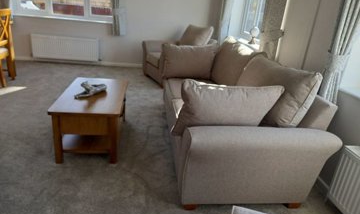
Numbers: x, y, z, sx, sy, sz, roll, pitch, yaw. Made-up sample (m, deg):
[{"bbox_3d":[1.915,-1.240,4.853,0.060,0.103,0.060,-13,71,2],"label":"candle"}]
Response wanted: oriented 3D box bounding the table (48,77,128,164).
[{"bbox_3d":[-0.781,0.086,2.431,0.521,0.453,0.925,2,21,-9],"label":"table"}]

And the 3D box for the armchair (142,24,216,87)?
[{"bbox_3d":[0.024,-0.922,4.565,1.050,0.931,0.950,-6,24,-28],"label":"armchair"}]

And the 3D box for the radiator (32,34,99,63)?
[{"bbox_3d":[-2.169,-1.124,4.982,1.183,0.435,0.094,2,21,-9],"label":"radiator"}]

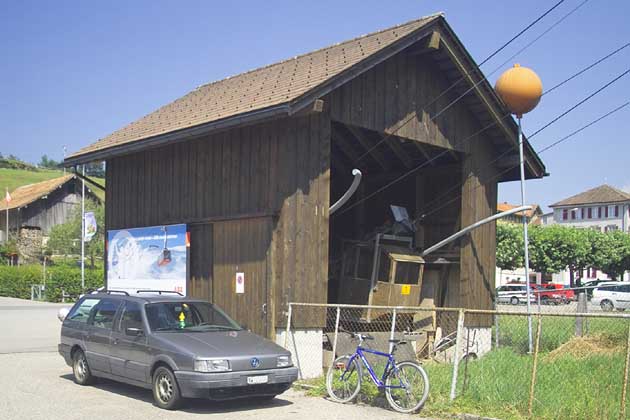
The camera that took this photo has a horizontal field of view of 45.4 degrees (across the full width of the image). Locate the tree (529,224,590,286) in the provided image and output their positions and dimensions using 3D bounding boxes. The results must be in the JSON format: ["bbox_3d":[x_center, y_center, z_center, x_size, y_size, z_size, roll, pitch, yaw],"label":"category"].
[{"bbox_3d":[17.550,3.700,54.000,4.400,5.300,4.200,0,-4,18],"label":"tree"}]

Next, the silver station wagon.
[{"bbox_3d":[-2.340,2.100,11.910,1.710,1.490,4.570,5,-6,-42],"label":"silver station wagon"}]

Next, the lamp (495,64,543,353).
[{"bbox_3d":[4.450,-0.020,16.100,0.980,6.150,0.980,-3,-3,16],"label":"lamp"}]

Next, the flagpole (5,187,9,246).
[{"bbox_3d":[-18.400,0.600,45.000,0.200,3.800,0.150,1,-4,0],"label":"flagpole"}]

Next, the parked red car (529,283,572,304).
[{"bbox_3d":[15.600,5.600,50.000,4.100,1.420,1.660,-1,-4,30],"label":"parked red car"}]

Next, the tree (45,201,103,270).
[{"bbox_3d":[-13.900,1.500,46.000,4.100,4.500,4.100,2,-4,-17],"label":"tree"}]

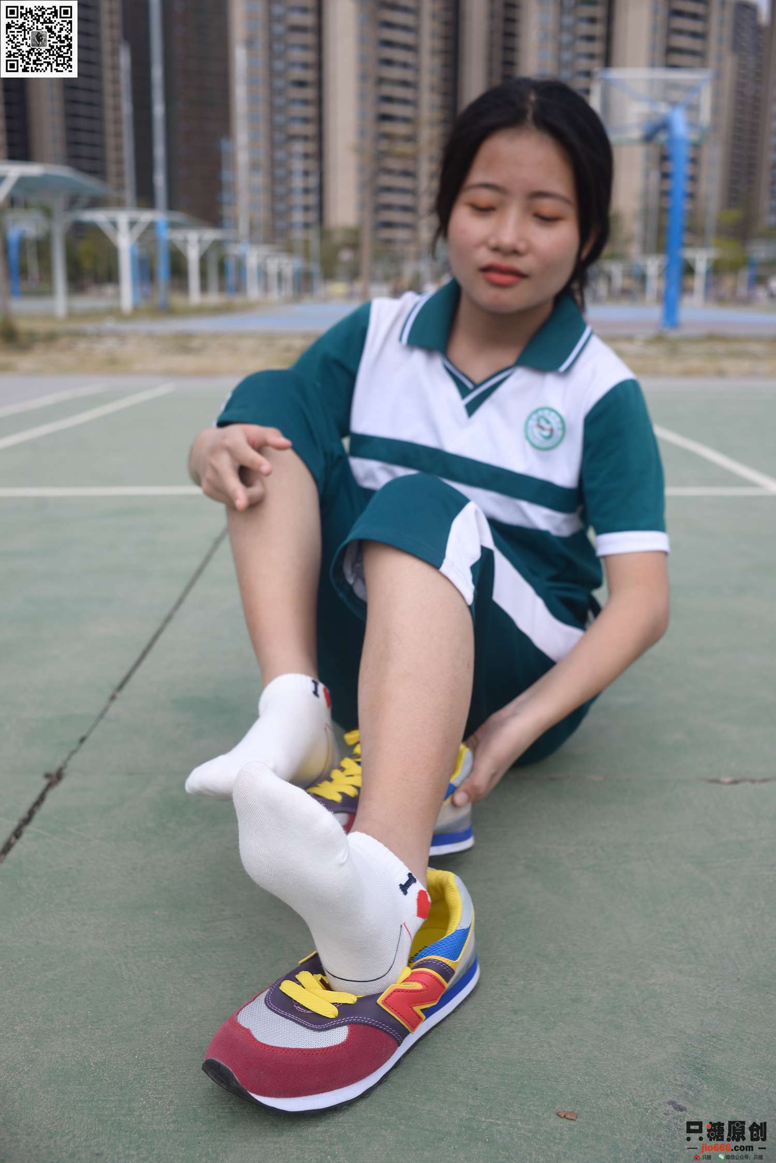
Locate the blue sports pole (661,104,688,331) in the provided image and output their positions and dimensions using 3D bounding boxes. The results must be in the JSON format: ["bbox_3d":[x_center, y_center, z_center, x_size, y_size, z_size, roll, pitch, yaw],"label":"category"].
[{"bbox_3d":[3.936,-5.000,15.500,0.220,3.030,0.220,0,15,0],"label":"blue sports pole"}]

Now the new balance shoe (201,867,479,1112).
[{"bbox_3d":[-0.026,0.307,0.878,0.105,0.110,0.280,13,19,40],"label":"new balance shoe"}]

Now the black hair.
[{"bbox_3d":[0.147,-0.418,1.230,0.185,0.240,0.205,10,27,8],"label":"black hair"}]

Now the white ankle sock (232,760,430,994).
[{"bbox_3d":[-0.032,0.206,0.872,0.092,0.235,0.110,1,40,27],"label":"white ankle sock"}]

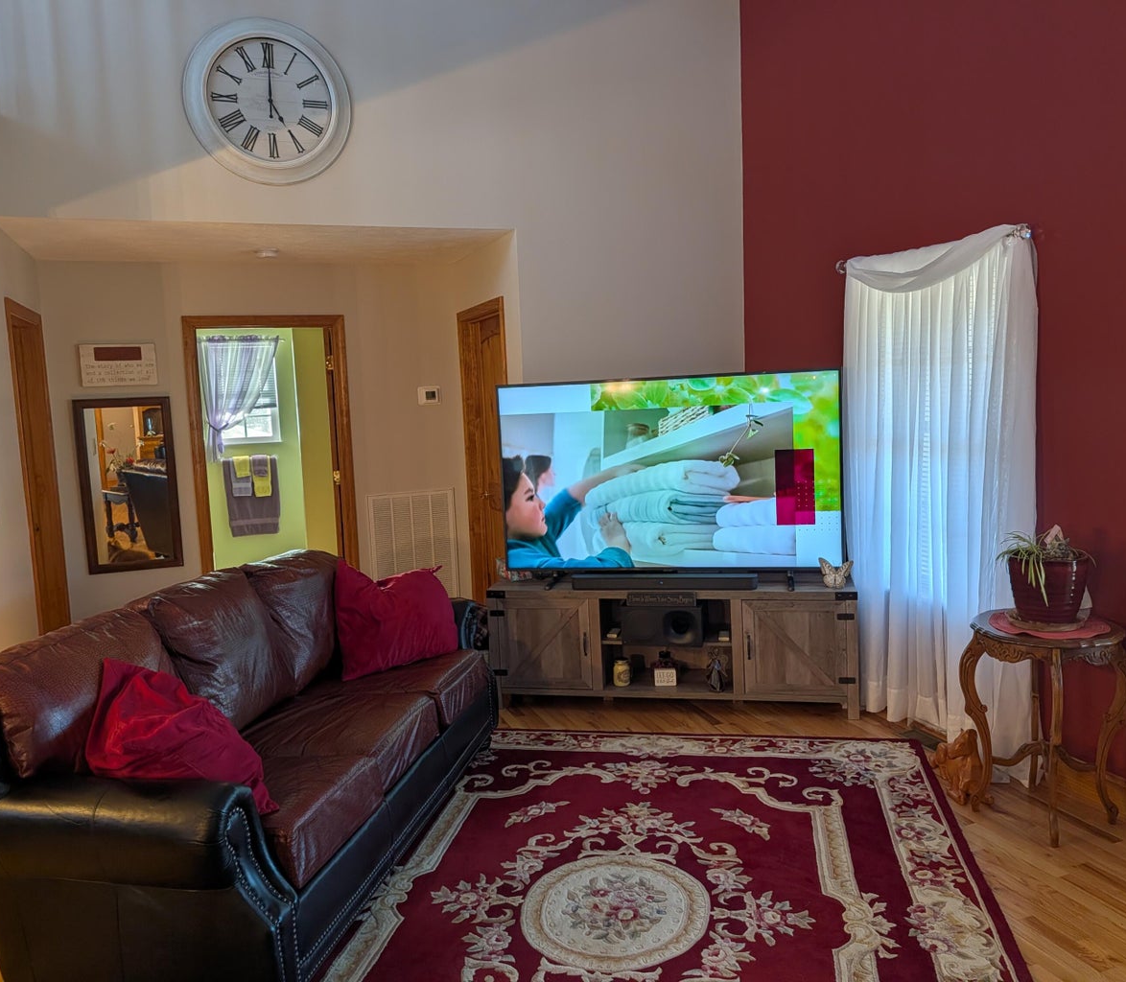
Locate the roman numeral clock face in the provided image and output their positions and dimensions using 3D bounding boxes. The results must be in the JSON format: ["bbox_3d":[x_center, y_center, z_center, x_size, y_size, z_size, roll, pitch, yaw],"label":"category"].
[{"bbox_3d":[-1.369,-1.817,4.232,0.755,0.755,0.060,-5,7,-21],"label":"roman numeral clock face"}]

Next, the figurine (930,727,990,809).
[{"bbox_3d":[1.532,1.040,3.521,0.175,0.240,0.175,-6,8,-30],"label":"figurine"}]

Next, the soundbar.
[{"bbox_3d":[0.499,0.449,4.459,0.895,0.060,0.095,-1,7,11],"label":"soundbar"}]

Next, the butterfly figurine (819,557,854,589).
[{"bbox_3d":[1.295,0.384,4.296,0.160,0.155,0.070,-1,6,11],"label":"butterfly figurine"}]

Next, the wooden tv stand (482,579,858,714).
[{"bbox_3d":[0.545,0.766,4.596,1.775,0.613,0.405,-1,6,11],"label":"wooden tv stand"}]

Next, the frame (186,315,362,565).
[{"bbox_3d":[-1.805,-0.033,5.730,0.950,2.130,0.150,-5,7,-21],"label":"frame"}]

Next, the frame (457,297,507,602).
[{"bbox_3d":[-0.424,-0.051,5.471,0.110,2.110,0.950,-5,7,-22],"label":"frame"}]

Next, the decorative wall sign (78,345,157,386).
[{"bbox_3d":[-2.530,-0.717,5.163,0.395,0.238,0.028,-5,7,-22],"label":"decorative wall sign"}]

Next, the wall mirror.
[{"bbox_3d":[-2.505,-0.031,5.239,0.505,1.010,0.035,-5,7,-22],"label":"wall mirror"}]

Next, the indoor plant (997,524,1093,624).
[{"bbox_3d":[1.717,0.287,3.206,0.300,0.335,0.290,-5,7,-21],"label":"indoor plant"}]

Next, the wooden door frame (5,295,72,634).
[{"bbox_3d":[-2.651,0.141,4.569,0.130,2.110,1.000,-5,7,-22],"label":"wooden door frame"}]

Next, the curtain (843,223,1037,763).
[{"bbox_3d":[1.583,0.043,3.904,0.135,2.130,1.050,-5,7,-22],"label":"curtain"}]

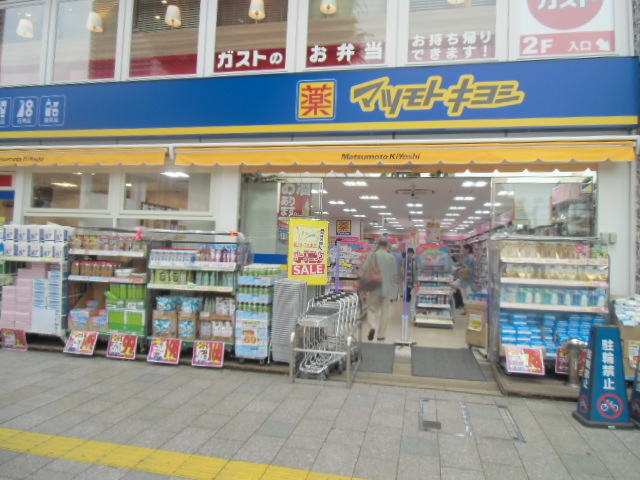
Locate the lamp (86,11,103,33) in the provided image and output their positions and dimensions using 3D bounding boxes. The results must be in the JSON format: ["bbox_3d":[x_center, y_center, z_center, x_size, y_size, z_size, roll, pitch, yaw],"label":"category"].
[{"bbox_3d":[-4.322,-4.174,8.515,0.280,0.280,0.280,2,-1,13],"label":"lamp"}]

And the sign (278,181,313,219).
[{"bbox_3d":[-0.355,-0.602,6.758,0.497,0.518,0.020,2,-1,13],"label":"sign"}]

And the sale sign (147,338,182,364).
[{"bbox_3d":[-1.998,1.433,5.730,0.425,0.293,0.015,2,-17,13],"label":"sale sign"}]

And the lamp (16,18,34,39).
[{"bbox_3d":[-5.901,-4.228,8.891,0.280,0.280,0.280,2,-1,13],"label":"lamp"}]

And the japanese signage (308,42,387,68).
[{"bbox_3d":[0.374,-2.717,6.522,1.171,0.310,0.015,2,-1,13],"label":"japanese signage"}]

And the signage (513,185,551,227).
[{"bbox_3d":[2.852,-0.477,5.952,0.464,0.525,0.015,2,-1,13],"label":"signage"}]

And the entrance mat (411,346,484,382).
[{"bbox_3d":[1.659,1.615,5.899,0.870,0.015,1.511,2,1,12],"label":"entrance mat"}]

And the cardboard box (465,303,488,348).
[{"bbox_3d":[2.412,1.283,6.730,0.330,0.627,0.340,2,-2,30],"label":"cardboard box"}]

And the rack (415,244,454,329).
[{"bbox_3d":[2.230,0.877,8.606,0.720,1.580,0.500,2,-1,13],"label":"rack"}]

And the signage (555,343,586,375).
[{"bbox_3d":[2.959,1.408,5.128,0.400,0.297,0.020,2,-15,13],"label":"signage"}]

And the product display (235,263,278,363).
[{"bbox_3d":[-0.790,0.925,5.723,0.432,1.260,0.420,2,-1,13],"label":"product display"}]

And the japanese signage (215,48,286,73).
[{"bbox_3d":[-1.089,-2.778,6.870,1.171,0.307,0.015,2,-1,13],"label":"japanese signage"}]

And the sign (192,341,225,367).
[{"bbox_3d":[-1.406,1.427,5.558,0.420,0.300,0.020,2,-15,15],"label":"sign"}]

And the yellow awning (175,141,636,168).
[{"bbox_3d":[0.817,-1.181,6.160,6.213,0.296,0.250,2,-1,13],"label":"yellow awning"}]

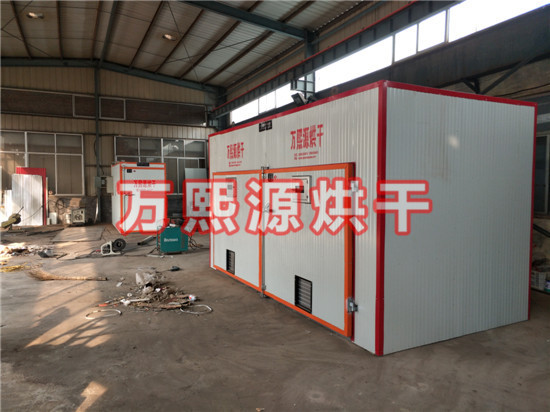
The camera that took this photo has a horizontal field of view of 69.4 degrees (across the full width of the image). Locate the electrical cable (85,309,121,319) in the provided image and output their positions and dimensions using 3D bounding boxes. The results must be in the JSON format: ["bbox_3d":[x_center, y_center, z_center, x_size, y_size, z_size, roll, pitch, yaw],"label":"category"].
[{"bbox_3d":[-1.997,1.248,4.601,0.375,0.025,0.275,-2,4,-35],"label":"electrical cable"}]

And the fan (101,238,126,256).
[{"bbox_3d":[-3.448,0.856,8.473,0.490,0.350,0.260,-1,4,-15],"label":"fan"}]

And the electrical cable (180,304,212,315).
[{"bbox_3d":[-0.932,1.240,4.731,0.331,0.025,0.328,-3,4,-36],"label":"electrical cable"}]

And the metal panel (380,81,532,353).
[{"bbox_3d":[1.890,0.112,3.978,2.220,2.370,0.100,-2,3,-28],"label":"metal panel"}]

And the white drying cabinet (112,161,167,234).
[{"bbox_3d":[-4.918,-0.337,14.210,1.400,2.240,3.000,-1,3,-27],"label":"white drying cabinet"}]

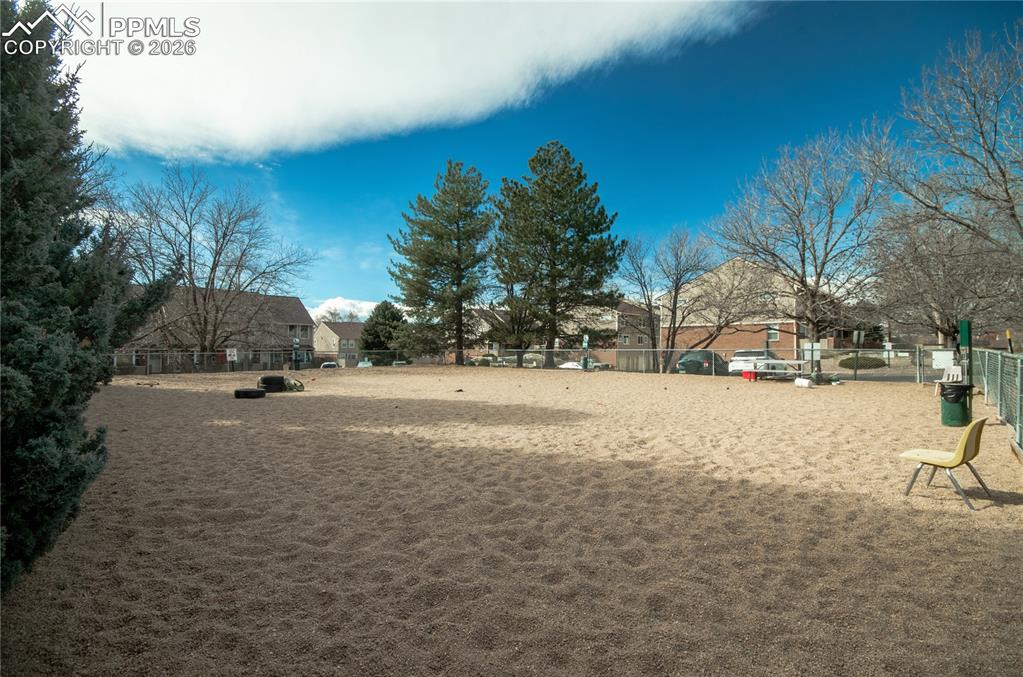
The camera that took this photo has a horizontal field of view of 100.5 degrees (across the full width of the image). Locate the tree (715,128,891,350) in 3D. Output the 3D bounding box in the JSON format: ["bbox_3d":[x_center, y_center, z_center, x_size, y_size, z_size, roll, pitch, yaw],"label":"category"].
[{"bbox_3d":[9.950,-2.800,14.900,5.800,8.800,5.800,0,0,0],"label":"tree"}]

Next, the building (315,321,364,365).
[{"bbox_3d":[-34.000,0.900,90.000,11.000,9.000,16.000,0,0,35],"label":"building"}]

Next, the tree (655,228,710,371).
[{"bbox_3d":[9.000,-2.000,22.500,3.100,7.700,3.100,0,0,0],"label":"tree"}]

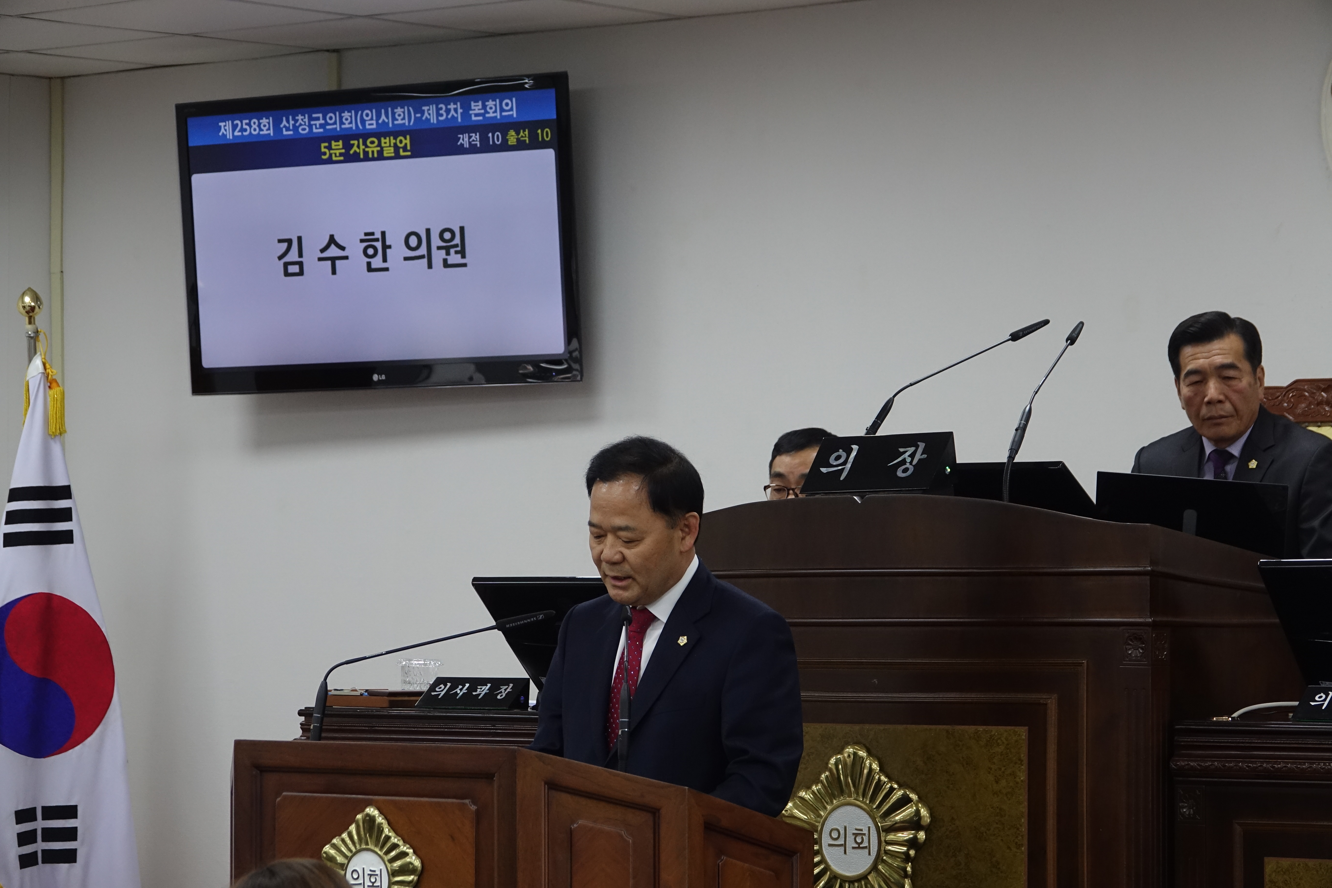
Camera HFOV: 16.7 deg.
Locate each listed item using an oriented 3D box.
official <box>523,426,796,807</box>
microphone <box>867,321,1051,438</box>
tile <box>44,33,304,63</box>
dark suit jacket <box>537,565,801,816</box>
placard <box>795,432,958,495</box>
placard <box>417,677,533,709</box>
[{"bbox_3d":[0.000,0.820,7.087,0.520,1.668,0.370,-1,-2,38],"label":"official"},{"bbox_3d":[0.501,-0.057,7.914,0.510,0.337,0.040,1,-2,-42],"label":"microphone"},{"bbox_3d":[-1.350,-1.074,12.356,0.600,0.018,0.530,-1,-2,38],"label":"tile"},{"bbox_3d":[-0.002,0.569,7.092,0.520,0.770,0.350,-1,-2,38],"label":"dark suit jacket"},{"bbox_3d":[0.358,0.034,7.618,0.263,0.098,0.085,-1,-2,38],"label":"placard"},{"bbox_3d":[-0.346,0.448,8.181,0.217,0.055,0.062,-1,-2,38],"label":"placard"}]

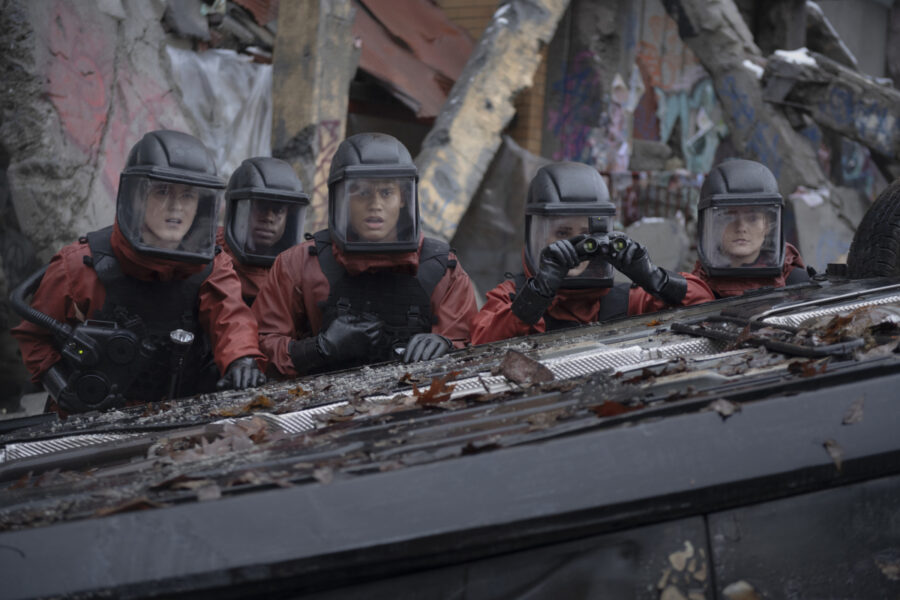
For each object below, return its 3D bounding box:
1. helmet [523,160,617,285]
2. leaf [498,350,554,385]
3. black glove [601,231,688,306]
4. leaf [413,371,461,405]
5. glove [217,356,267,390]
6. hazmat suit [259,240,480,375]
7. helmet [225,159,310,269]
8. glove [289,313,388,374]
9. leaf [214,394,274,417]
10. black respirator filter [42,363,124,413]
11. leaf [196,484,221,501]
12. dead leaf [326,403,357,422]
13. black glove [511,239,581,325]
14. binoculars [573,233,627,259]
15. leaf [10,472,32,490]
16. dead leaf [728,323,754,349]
[{"bbox_3d":[0.318,-0.202,4.150,0.240,0.310,0.290,-1,4,-15],"label":"helmet"},{"bbox_3d":[0.164,0.145,3.330,0.120,0.065,0.055,-1,3,-12],"label":"leaf"},{"bbox_3d":[0.498,-0.080,3.950,0.250,0.115,0.120,35,-3,-9],"label":"black glove"},{"bbox_3d":[-0.026,0.167,2.950,0.090,0.050,0.070,-9,5,-13],"label":"leaf"},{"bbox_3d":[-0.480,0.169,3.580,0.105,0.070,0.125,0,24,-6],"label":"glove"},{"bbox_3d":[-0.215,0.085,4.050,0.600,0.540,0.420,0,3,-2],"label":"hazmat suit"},{"bbox_3d":[-0.543,-0.264,4.580,0.240,0.310,0.290,3,6,-27],"label":"helmet"},{"bbox_3d":[-0.281,0.107,3.880,0.245,0.125,0.110,14,12,11],"label":"glove"},{"bbox_3d":[-0.424,0.218,3.200,0.120,0.028,0.075,-9,5,-13],"label":"leaf"},{"bbox_3d":[-0.828,0.196,3.500,0.190,0.085,0.100,27,20,26],"label":"black respirator filter"},{"bbox_3d":[-0.408,0.325,2.620,0.042,0.024,0.034,-9,6,-17],"label":"leaf"},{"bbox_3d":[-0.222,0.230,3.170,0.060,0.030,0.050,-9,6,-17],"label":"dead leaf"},{"bbox_3d":[0.247,-0.050,3.970,0.120,0.250,0.120,28,9,-5],"label":"black glove"},{"bbox_3d":[0.385,-0.139,3.960,0.125,0.062,0.135,-1,4,-12],"label":"binoculars"},{"bbox_3d":[-0.724,0.307,2.620,0.045,0.025,0.040,-9,5,-13],"label":"leaf"},{"bbox_3d":[0.592,0.072,3.150,0.060,0.045,0.050,-9,5,-13],"label":"dead leaf"}]

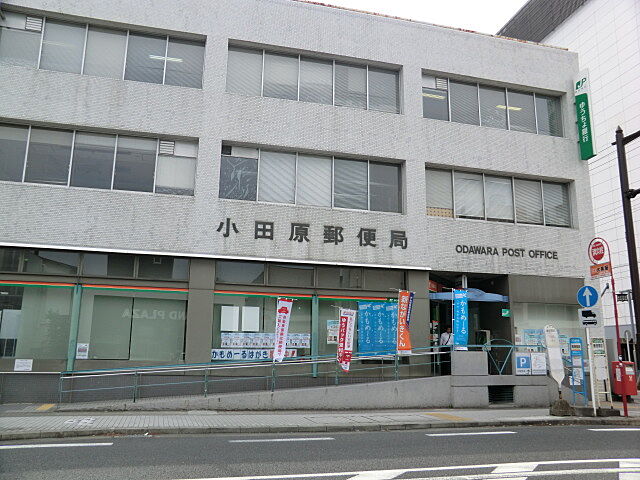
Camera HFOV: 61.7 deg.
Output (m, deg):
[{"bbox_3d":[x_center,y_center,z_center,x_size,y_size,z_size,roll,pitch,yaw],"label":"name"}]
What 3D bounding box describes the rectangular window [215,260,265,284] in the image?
[{"bbox_3d":[-2.617,1.094,17.742,1.619,0.720,0.100,4,-13,-14],"label":"rectangular window"}]

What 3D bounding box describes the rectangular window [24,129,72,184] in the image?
[{"bbox_3d":[-7.690,-2.377,15.257,1.174,1.670,0.100,4,-9,-15],"label":"rectangular window"}]

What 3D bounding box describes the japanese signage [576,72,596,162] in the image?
[{"bbox_3d":[10.366,-4.798,20.840,0.190,3.380,0.650,4,-11,-15],"label":"japanese signage"}]

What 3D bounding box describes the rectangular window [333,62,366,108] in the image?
[{"bbox_3d":[1.049,-5.218,18.060,1.203,1.625,0.100,4,-9,-15],"label":"rectangular window"}]

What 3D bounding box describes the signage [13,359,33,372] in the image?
[{"bbox_3d":[-8.609,3.653,15.604,0.485,0.331,0.030,4,-13,-14],"label":"signage"}]

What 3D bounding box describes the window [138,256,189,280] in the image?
[{"bbox_3d":[-4.766,0.880,16.395,1.520,0.734,0.100,4,-11,-15],"label":"window"}]

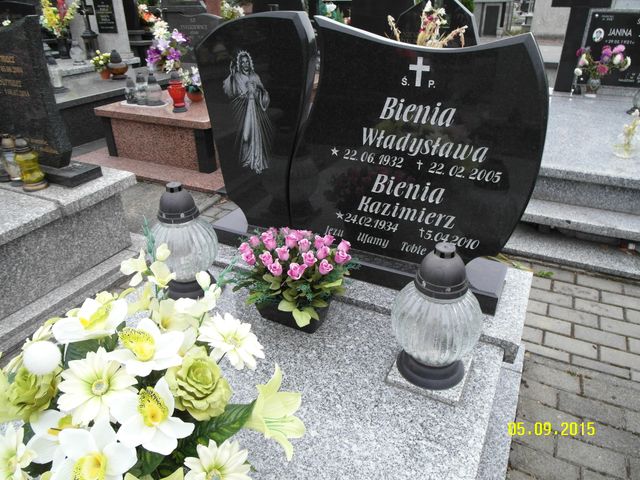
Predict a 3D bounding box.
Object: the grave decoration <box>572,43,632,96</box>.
[{"bbox_3d":[2.264,-1.364,3.595,0.360,0.380,0.270,13,32,24],"label":"grave decoration"}]

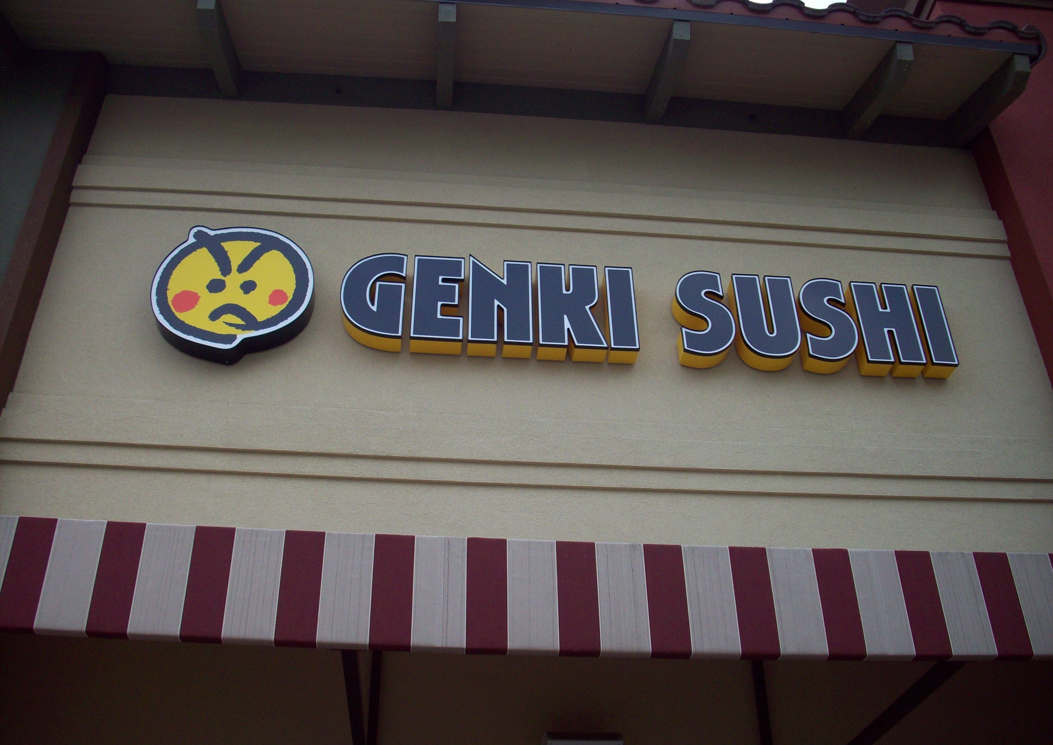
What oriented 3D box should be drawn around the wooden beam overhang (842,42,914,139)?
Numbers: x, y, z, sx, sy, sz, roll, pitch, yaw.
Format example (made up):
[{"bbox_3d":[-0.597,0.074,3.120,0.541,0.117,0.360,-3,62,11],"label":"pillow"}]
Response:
[{"bbox_3d":[1.946,-1.543,6.264,0.089,0.220,0.892,2,-12,-4],"label":"wooden beam overhang"}]

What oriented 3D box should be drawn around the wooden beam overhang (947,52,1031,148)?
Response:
[{"bbox_3d":[2.579,-1.502,6.339,0.087,0.219,0.883,2,-12,-4],"label":"wooden beam overhang"}]

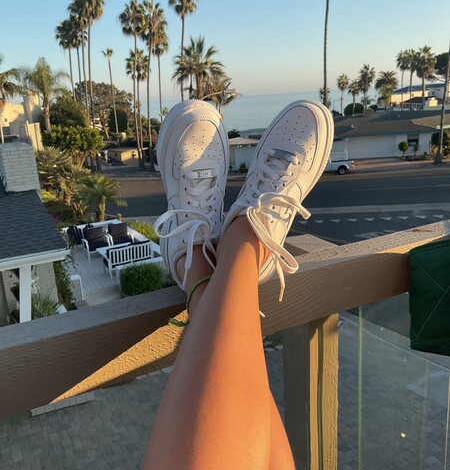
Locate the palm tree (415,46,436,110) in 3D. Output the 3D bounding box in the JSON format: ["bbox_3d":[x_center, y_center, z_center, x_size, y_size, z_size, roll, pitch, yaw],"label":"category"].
[{"bbox_3d":[33.480,-26.176,84.369,3.467,10.610,3.467,-3,15,0],"label":"palm tree"}]

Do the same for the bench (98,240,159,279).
[{"bbox_3d":[-2.872,0.677,14.701,1.220,0.860,0.700,-12,17,-28],"label":"bench"}]

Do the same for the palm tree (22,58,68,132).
[{"bbox_3d":[-13.078,-8.545,37.144,3.400,8.655,3.400,-3,15,0],"label":"palm tree"}]

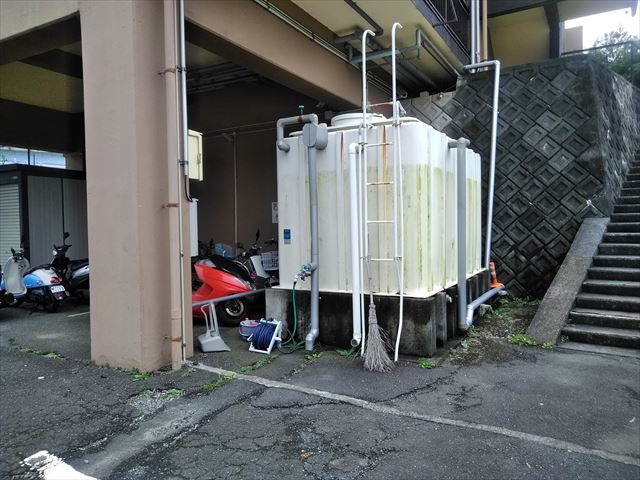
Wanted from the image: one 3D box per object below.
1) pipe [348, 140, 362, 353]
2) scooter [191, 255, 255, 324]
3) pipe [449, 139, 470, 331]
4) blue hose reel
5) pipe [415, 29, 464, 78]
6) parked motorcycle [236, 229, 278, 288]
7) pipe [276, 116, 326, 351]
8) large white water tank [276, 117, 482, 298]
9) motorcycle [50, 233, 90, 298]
[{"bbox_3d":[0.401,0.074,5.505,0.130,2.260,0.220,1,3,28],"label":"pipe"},{"bbox_3d":[-2.000,0.644,7.100,2.200,1.130,0.800,0,2,10],"label":"scooter"},{"bbox_3d":[1.680,-0.050,5.980,0.240,2.320,0.130,1,3,28],"label":"pipe"},{"bbox_3d":[-0.600,1.066,5.760,0.360,0.360,0.340,1,3,28],"label":"blue hose reel"},{"bbox_3d":[1.922,-2.764,7.793,0.090,0.260,2.500,1,3,28],"label":"pipe"},{"bbox_3d":[-1.420,0.558,8.050,1.850,1.200,0.700,0,3,18],"label":"parked motorcycle"},{"bbox_3d":[-0.208,-0.091,5.783,0.640,2.660,0.360,1,3,28],"label":"pipe"},{"bbox_3d":[1.063,-0.471,7.120,2.000,2.020,3.220,1,3,28],"label":"large white water tank"},{"bbox_3d":[-4.150,0.561,8.700,2.000,1.200,0.750,0,3,18],"label":"motorcycle"}]

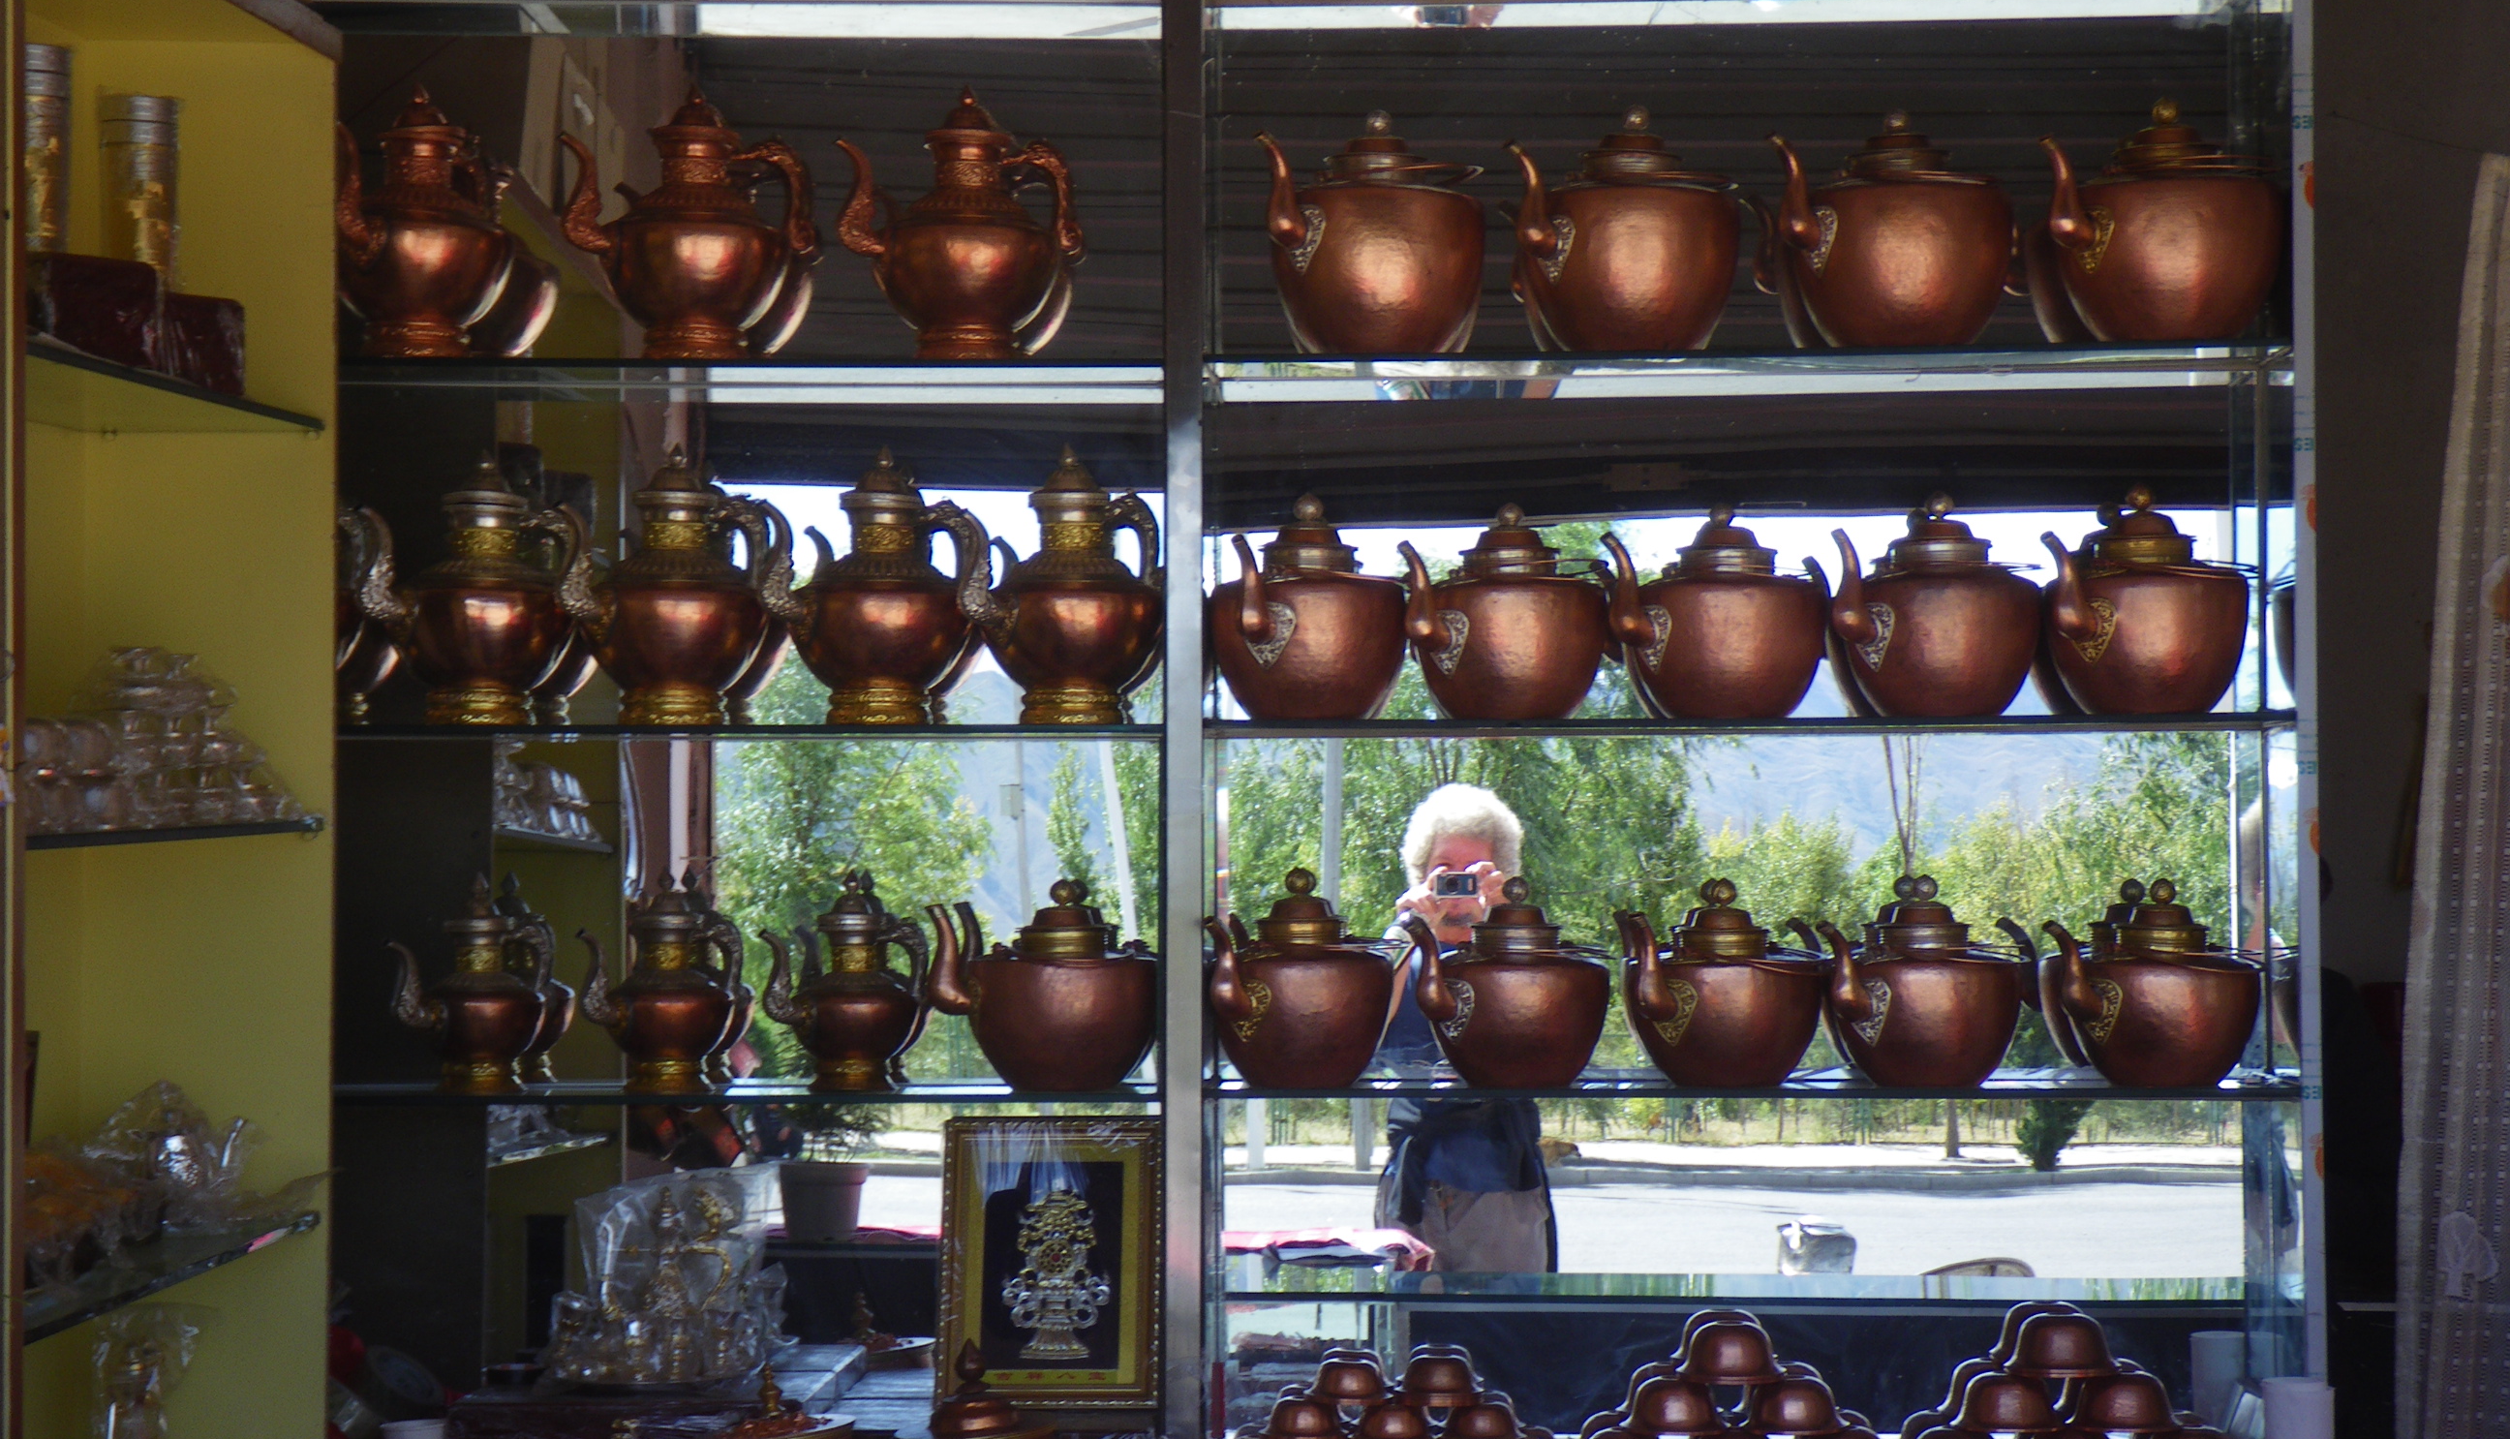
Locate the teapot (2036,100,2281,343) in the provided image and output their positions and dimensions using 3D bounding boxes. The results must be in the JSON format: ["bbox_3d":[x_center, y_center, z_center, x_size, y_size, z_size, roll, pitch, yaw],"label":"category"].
[{"bbox_3d":[0.892,-0.495,4.450,0.270,0.241,0.224,1,-2,-36],"label":"teapot"}]

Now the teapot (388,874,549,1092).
[{"bbox_3d":[-0.770,0.260,4.448,0.123,0.211,0.211,-2,-2,38],"label":"teapot"}]

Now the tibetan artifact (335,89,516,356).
[{"bbox_3d":[-0.826,-0.486,4.427,0.177,0.274,0.262,-1,-2,27],"label":"tibetan artifact"}]

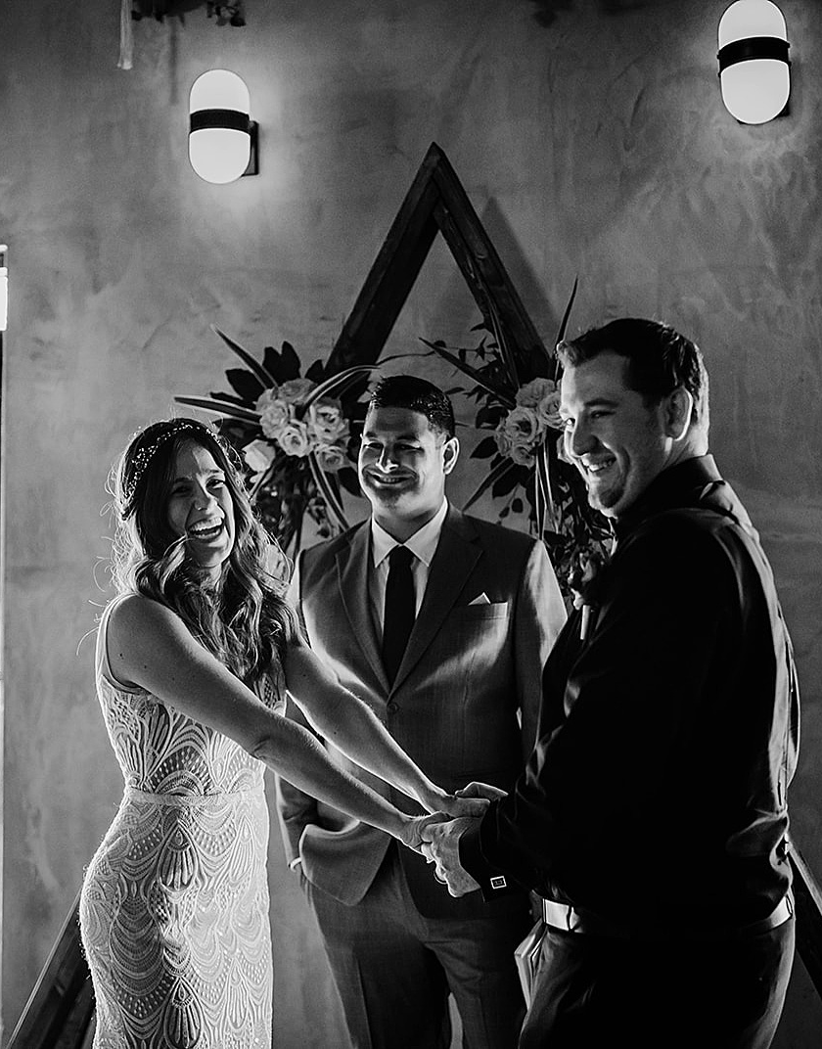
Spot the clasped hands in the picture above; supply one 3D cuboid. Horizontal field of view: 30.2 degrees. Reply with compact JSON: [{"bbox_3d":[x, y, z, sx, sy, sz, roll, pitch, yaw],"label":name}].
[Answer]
[{"bbox_3d":[0.061,0.426,2.080,0.140,0.125,0.150,-2,-3,30],"label":"clasped hands"}]

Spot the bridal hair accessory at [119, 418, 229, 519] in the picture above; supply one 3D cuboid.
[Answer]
[{"bbox_3d":[-0.352,-0.085,2.290,0.160,0.115,0.130,-10,1,-29],"label":"bridal hair accessory"}]

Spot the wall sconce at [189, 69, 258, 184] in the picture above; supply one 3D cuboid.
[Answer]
[{"bbox_3d":[-0.480,-1.011,3.884,0.155,0.287,0.178,-1,-3,19],"label":"wall sconce"}]

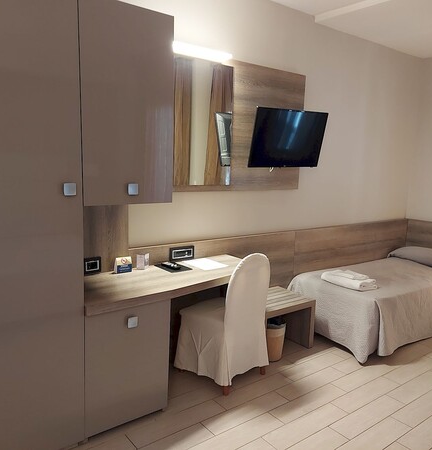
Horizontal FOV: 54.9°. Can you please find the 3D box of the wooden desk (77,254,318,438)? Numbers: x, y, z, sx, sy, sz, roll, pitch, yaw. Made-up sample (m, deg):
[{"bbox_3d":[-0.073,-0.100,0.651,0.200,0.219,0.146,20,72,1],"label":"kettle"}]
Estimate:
[{"bbox_3d":[-0.074,0.683,2.974,1.940,0.753,0.560,-5,11,-37],"label":"wooden desk"}]

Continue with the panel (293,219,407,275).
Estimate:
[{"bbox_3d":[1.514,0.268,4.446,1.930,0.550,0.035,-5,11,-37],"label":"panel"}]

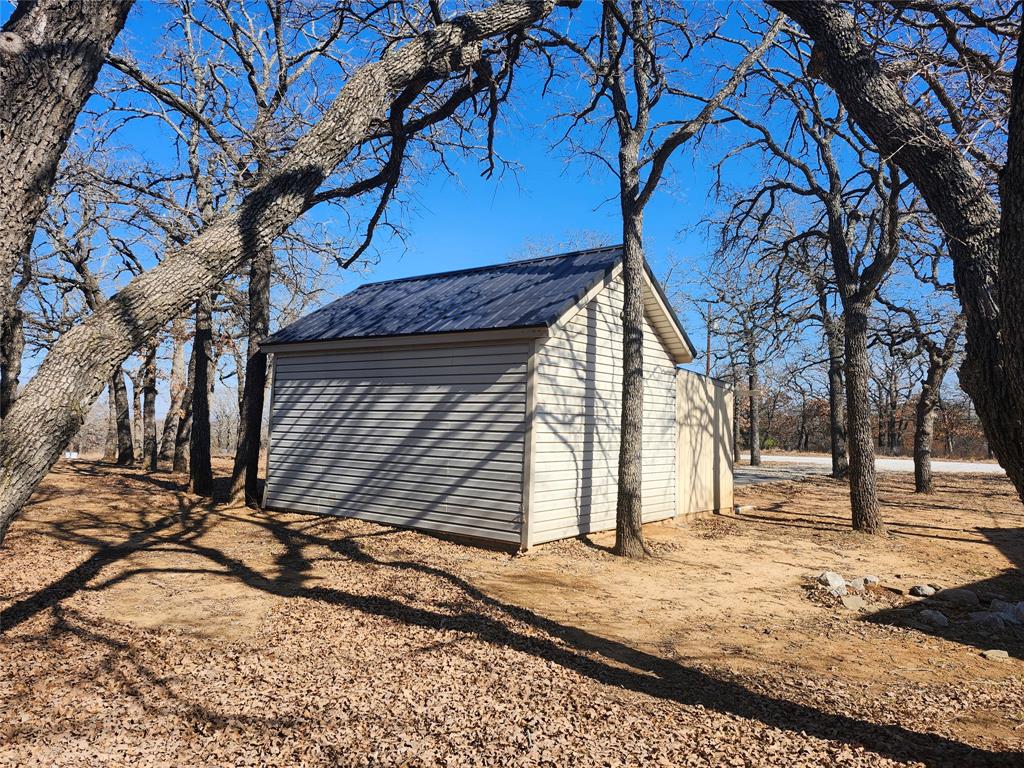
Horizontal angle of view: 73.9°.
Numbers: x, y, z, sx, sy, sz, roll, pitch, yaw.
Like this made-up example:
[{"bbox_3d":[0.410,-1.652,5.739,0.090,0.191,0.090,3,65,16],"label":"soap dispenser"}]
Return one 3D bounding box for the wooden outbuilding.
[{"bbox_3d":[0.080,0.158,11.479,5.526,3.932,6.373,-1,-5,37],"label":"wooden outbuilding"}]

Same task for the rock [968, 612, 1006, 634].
[{"bbox_3d":[3.589,1.801,5.138,0.264,0.117,0.209,-1,-4,35],"label":"rock"}]

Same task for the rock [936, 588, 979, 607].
[{"bbox_3d":[3.915,1.872,5.995,0.345,0.120,0.250,-1,-4,33],"label":"rock"}]

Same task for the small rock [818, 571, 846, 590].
[{"bbox_3d":[3.040,1.856,6.455,0.242,0.143,0.192,0,-4,25],"label":"small rock"}]

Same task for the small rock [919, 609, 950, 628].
[{"bbox_3d":[3.249,1.801,5.247,0.212,0.112,0.168,-1,-4,32],"label":"small rock"}]

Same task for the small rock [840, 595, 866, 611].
[{"bbox_3d":[2.871,1.830,5.721,0.199,0.095,0.158,0,-4,27],"label":"small rock"}]

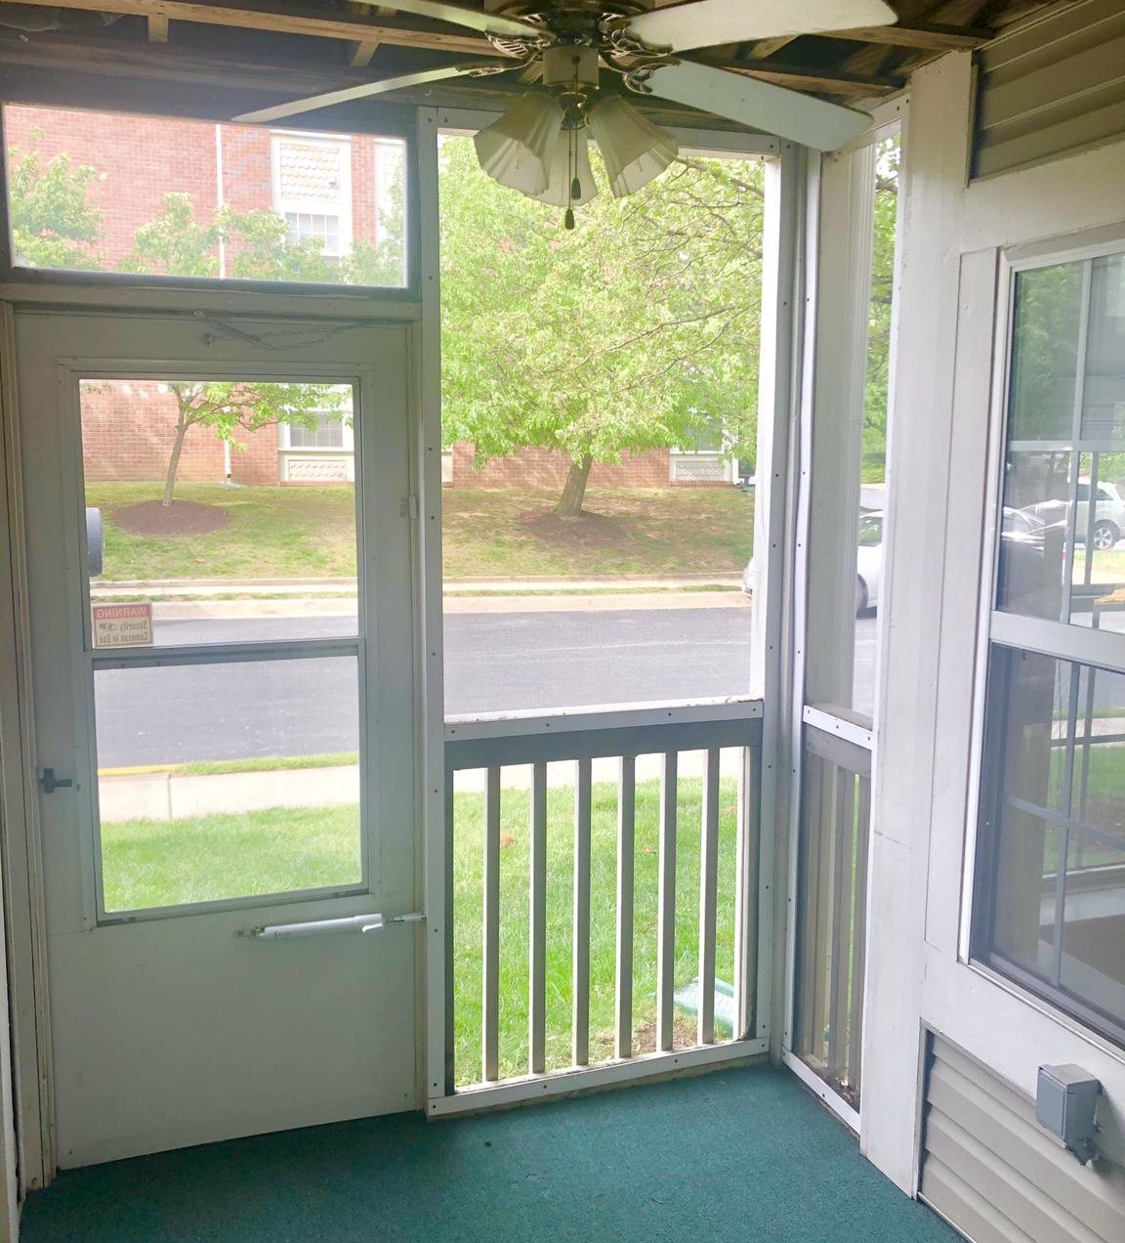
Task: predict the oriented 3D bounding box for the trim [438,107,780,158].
[{"bbox_3d":[0.122,-1.173,2.923,0.894,0.044,0.031,-2,9,-19],"label":"trim"}]

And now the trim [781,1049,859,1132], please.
[{"bbox_3d":[0.691,1.229,3.214,0.031,0.048,0.396,-2,9,-19],"label":"trim"}]

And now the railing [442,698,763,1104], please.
[{"bbox_3d":[0.111,0.729,3.222,0.945,1.018,0.085,-2,9,-19],"label":"railing"}]

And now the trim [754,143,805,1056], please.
[{"bbox_3d":[0.560,-0.002,3.244,0.053,2.448,0.031,-2,9,-19],"label":"trim"}]

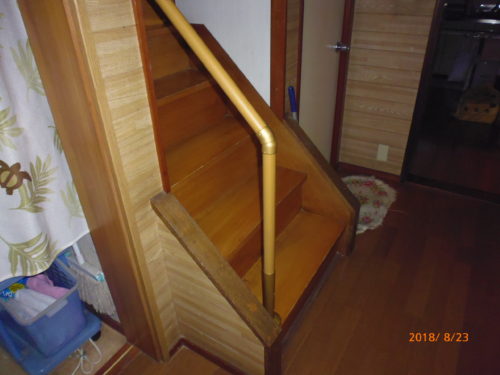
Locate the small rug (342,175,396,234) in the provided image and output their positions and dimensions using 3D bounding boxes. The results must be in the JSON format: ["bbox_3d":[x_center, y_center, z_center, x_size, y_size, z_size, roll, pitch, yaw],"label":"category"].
[{"bbox_3d":[0.695,0.091,2.284,0.454,0.020,0.750,17,36,29],"label":"small rug"}]

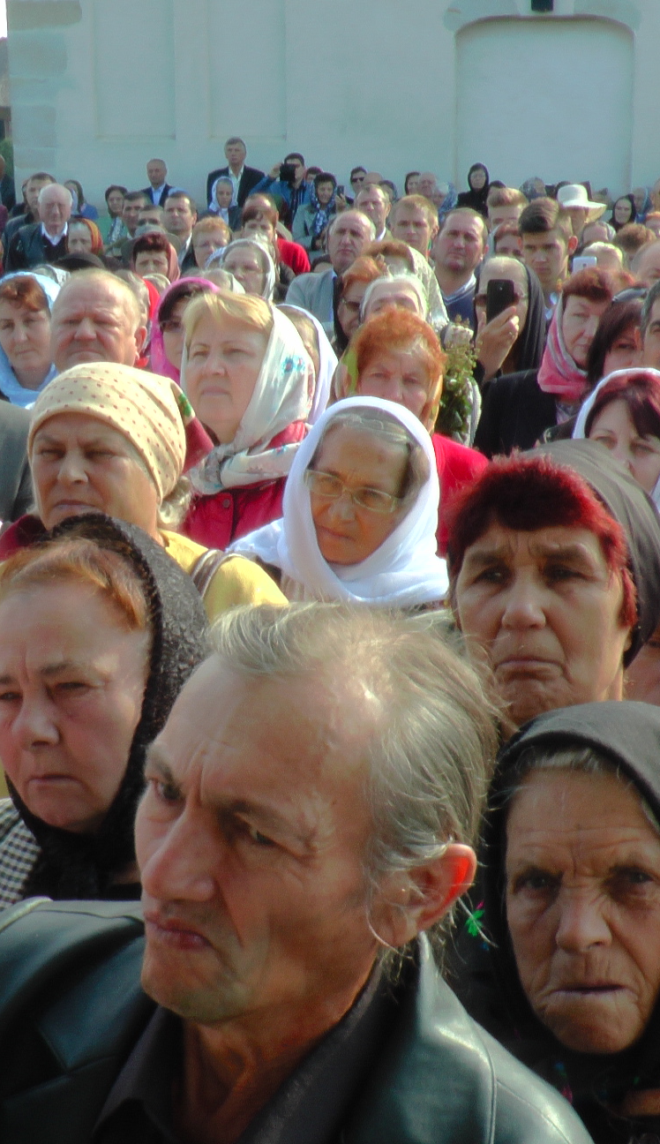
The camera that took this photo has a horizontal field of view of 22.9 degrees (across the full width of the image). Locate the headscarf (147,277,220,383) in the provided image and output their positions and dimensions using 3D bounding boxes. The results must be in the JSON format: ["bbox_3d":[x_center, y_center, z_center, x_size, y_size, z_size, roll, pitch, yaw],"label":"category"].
[{"bbox_3d":[-0.350,-0.593,4.150,0.240,0.330,0.260,2,15,8],"label":"headscarf"}]

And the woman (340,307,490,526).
[{"bbox_3d":[0.130,0.288,3.152,0.480,1.580,0.320,2,15,8],"label":"woman"}]

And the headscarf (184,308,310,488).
[{"bbox_3d":[-0.131,-0.282,2.608,0.200,0.300,0.235,7,16,23],"label":"headscarf"}]

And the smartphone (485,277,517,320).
[{"bbox_3d":[0.426,-0.664,4.050,0.068,0.135,0.011,1,15,-7],"label":"smartphone"}]

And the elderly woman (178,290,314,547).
[{"bbox_3d":[-0.135,0.337,2.787,0.480,1.620,0.320,7,16,23],"label":"elderly woman"}]

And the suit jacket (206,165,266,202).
[{"bbox_3d":[-0.763,-2.952,13.397,0.540,0.760,0.300,1,15,3],"label":"suit jacket"}]

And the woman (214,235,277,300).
[{"bbox_3d":[-0.315,-0.568,6.497,0.470,1.500,0.320,5,16,19],"label":"woman"}]

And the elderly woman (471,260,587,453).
[{"bbox_3d":[0.478,-0.087,4.553,0.480,1.550,0.380,3,15,10],"label":"elderly woman"}]

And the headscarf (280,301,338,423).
[{"bbox_3d":[-0.088,-0.350,3.091,0.220,0.320,0.250,8,17,29],"label":"headscarf"}]

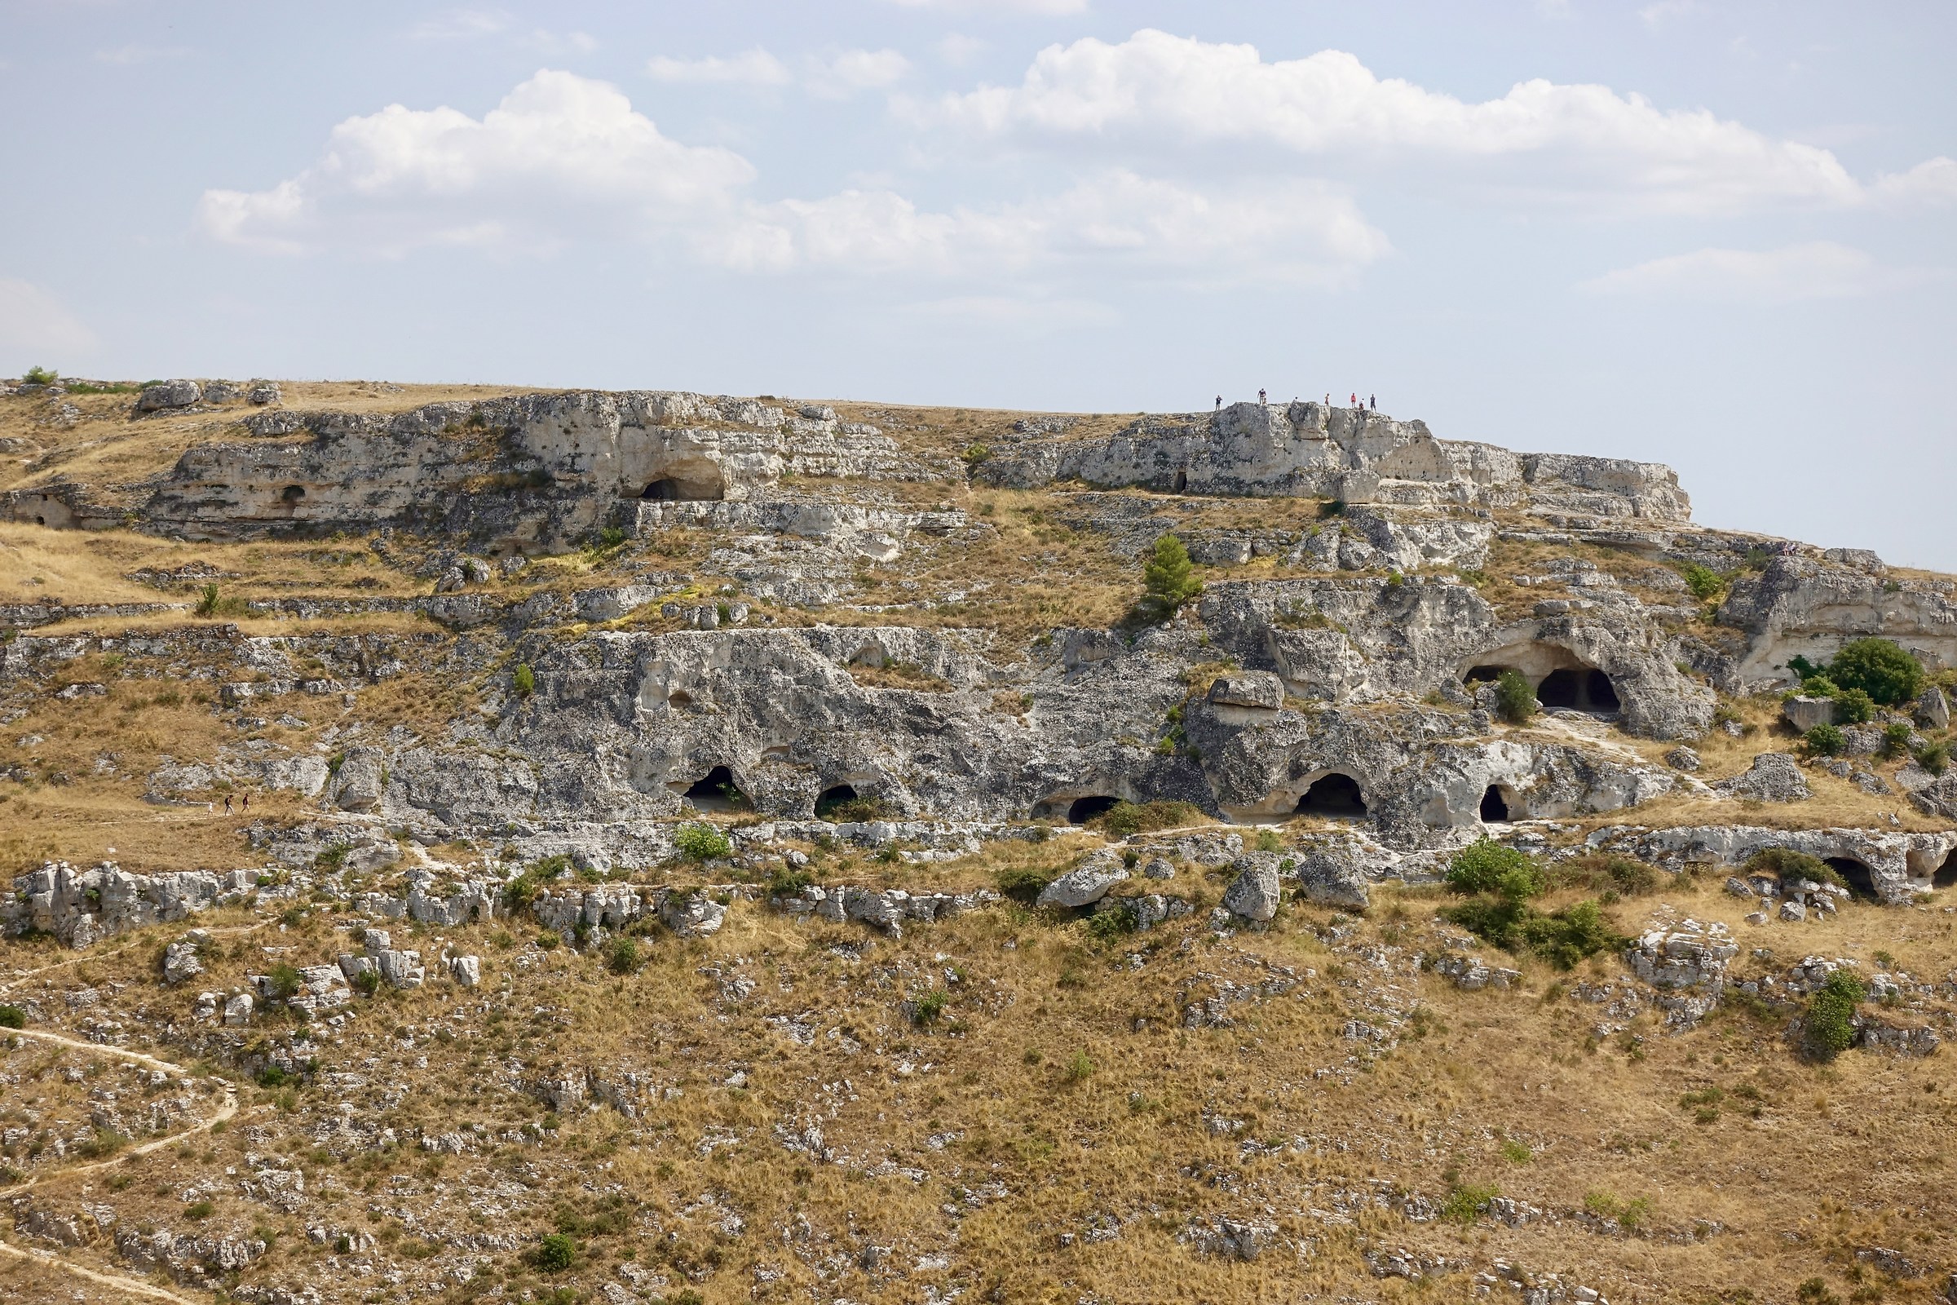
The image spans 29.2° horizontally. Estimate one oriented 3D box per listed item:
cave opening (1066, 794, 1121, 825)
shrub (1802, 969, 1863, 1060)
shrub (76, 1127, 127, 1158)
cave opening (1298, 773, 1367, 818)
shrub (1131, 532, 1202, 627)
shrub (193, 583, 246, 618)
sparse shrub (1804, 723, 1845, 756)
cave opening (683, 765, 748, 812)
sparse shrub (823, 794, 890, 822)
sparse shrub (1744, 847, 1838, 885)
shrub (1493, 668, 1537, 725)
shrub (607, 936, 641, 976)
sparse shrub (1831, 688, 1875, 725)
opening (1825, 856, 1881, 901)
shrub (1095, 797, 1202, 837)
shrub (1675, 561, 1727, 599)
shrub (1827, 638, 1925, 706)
[{"bbox_3d":[10.560,14.340,343.000,5.230,2.660,2.800,0,0,0],"label":"cave opening"},{"bbox_3d":[71.161,30.091,312.000,5.072,7.485,4.600,0,-1,0],"label":"shrub"},{"bbox_3d":[-70.140,39.210,300.000,4.160,2.570,3.200,0,0,0],"label":"shrub"},{"bbox_3d":[32.180,13.070,341.000,6.390,4.170,3.200,0,0,0],"label":"cave opening"},{"bbox_3d":[18.701,-7.333,367.000,6.412,8.652,6.000,0,-1,0],"label":"shrub"},{"bbox_3d":[-74.350,-5.090,367.000,5.240,3.590,3.800,0,0,0],"label":"shrub"},{"bbox_3d":[78.220,8.070,347.000,3.820,3.110,3.300,0,0,0],"label":"sparse shrub"},{"bbox_3d":[-24.050,12.450,343.000,6.010,4.200,3.000,0,0,0],"label":"cave opening"},{"bbox_3d":[-11.072,14.392,346.000,6.193,2.534,3.700,0,-1,0],"label":"sparse shrub"},{"bbox_3d":[71.720,18.830,331.000,8.100,3.370,4.500,0,0,0],"label":"sparse shrub"},{"bbox_3d":[50.080,4.140,350.000,4.140,5.140,3.700,0,0,0],"label":"shrub"},{"bbox_3d":[-30.519,26.065,322.000,2.883,3.277,2.700,0,-1,0],"label":"shrub"},{"bbox_3d":[84.875,5.195,364.000,4.294,3.555,3.700,0,-1,0],"label":"sparse shrub"},{"bbox_3d":[78.813,20.400,338.000,4.813,4.127,3.200,0,-1,6],"label":"opening"},{"bbox_3d":[15.611,15.195,345.000,9.675,3.647,5.200,0,-1,0],"label":"shrub"},{"bbox_3d":[71.150,-7.000,369.000,4.960,3.760,3.900,0,0,0],"label":"shrub"},{"bbox_3d":[88.688,1.886,370.000,9.462,6.761,7.800,0,-1,0],"label":"shrub"}]

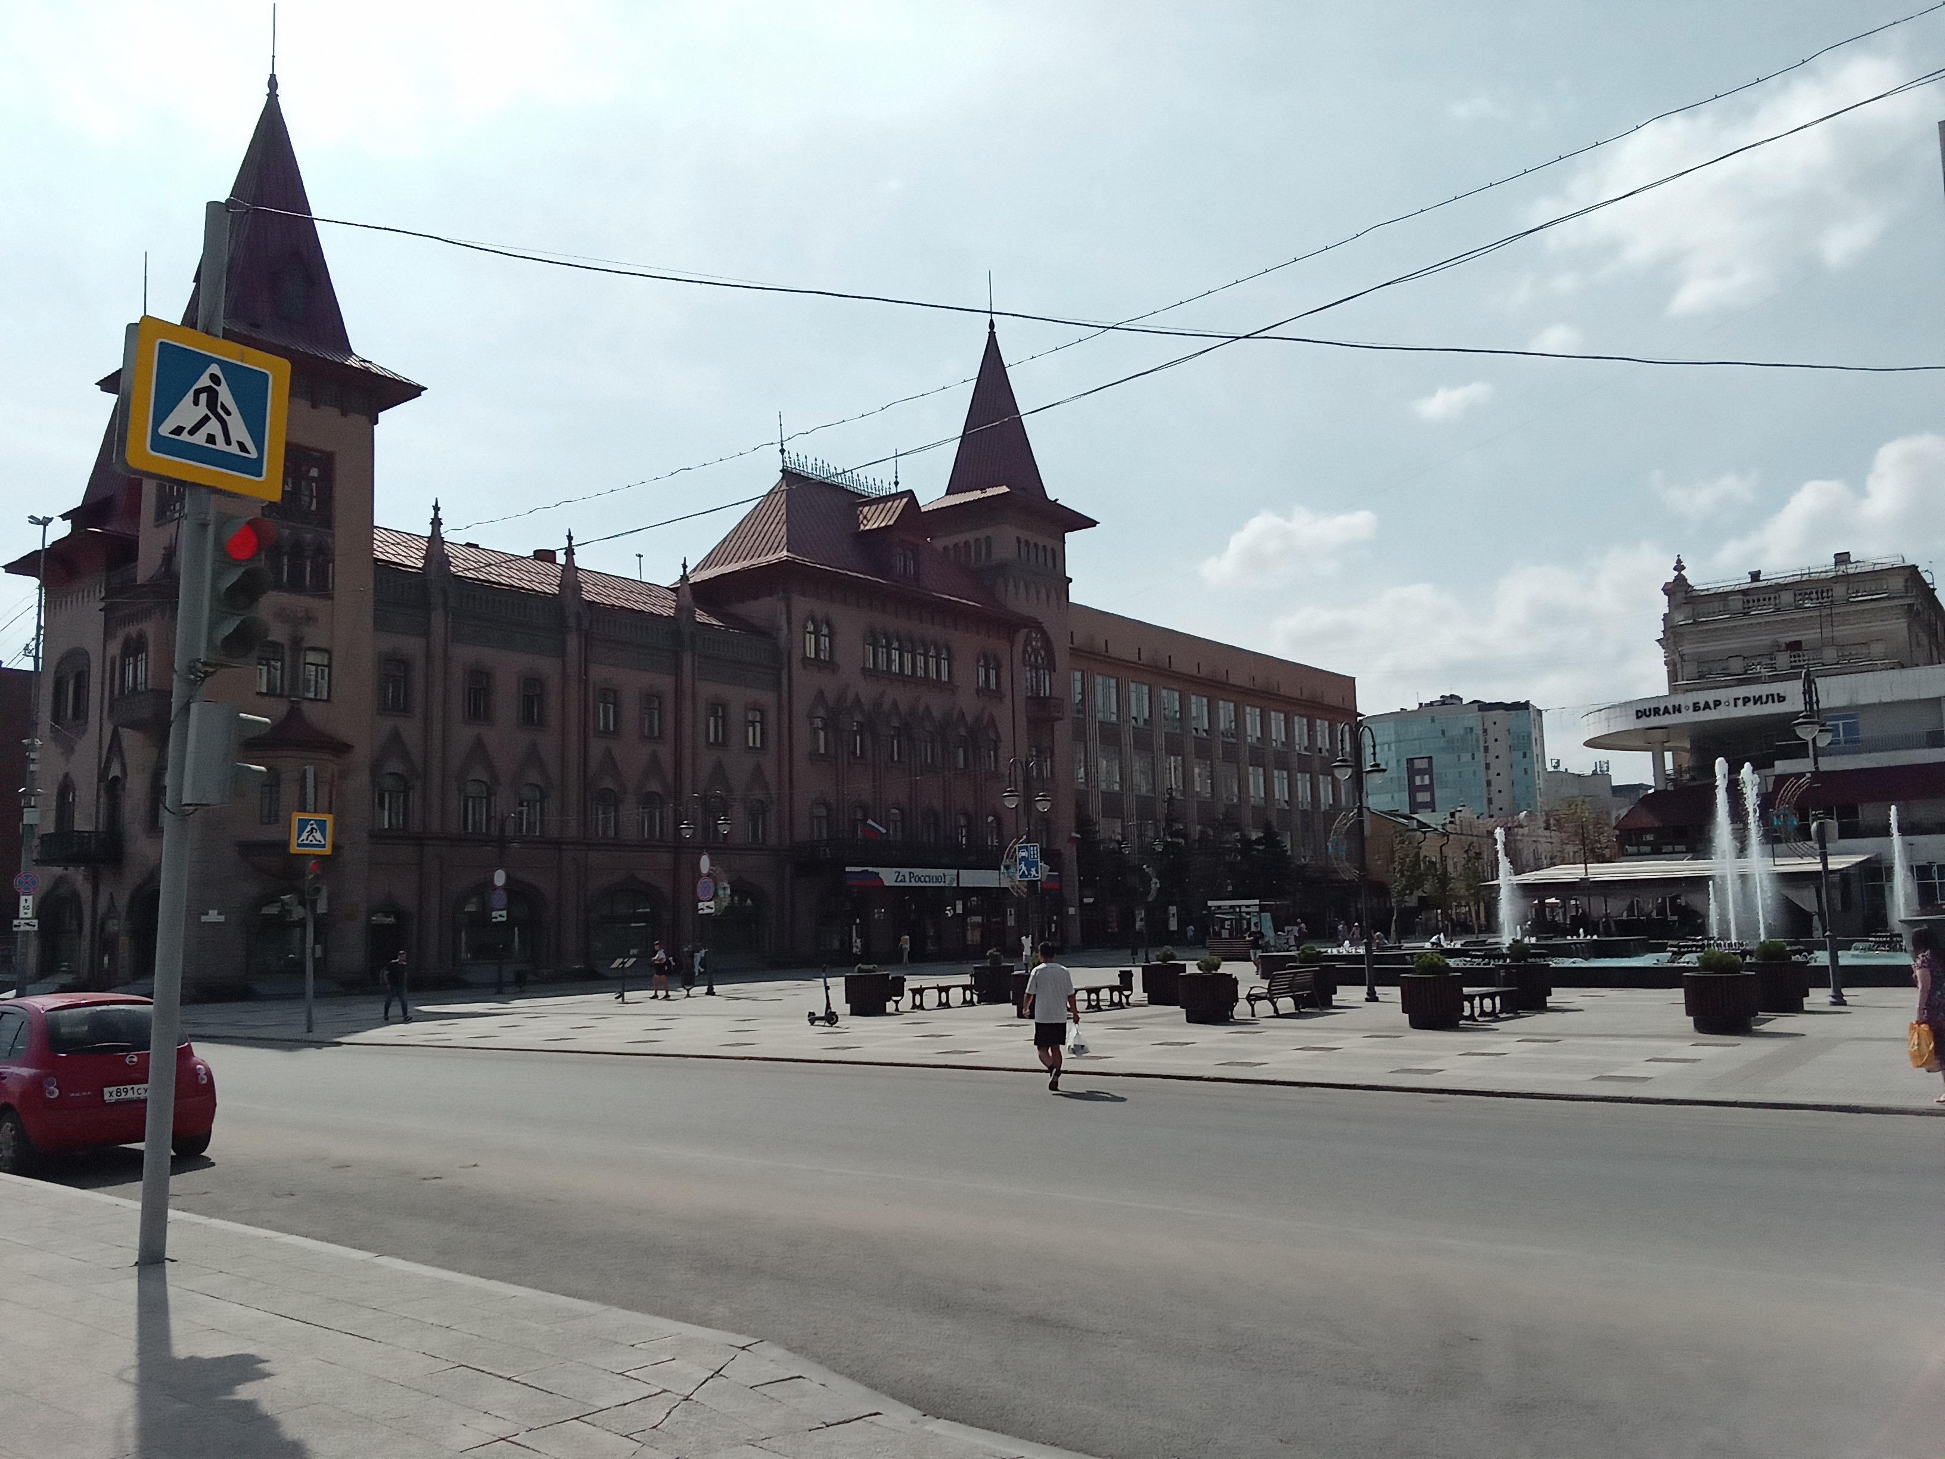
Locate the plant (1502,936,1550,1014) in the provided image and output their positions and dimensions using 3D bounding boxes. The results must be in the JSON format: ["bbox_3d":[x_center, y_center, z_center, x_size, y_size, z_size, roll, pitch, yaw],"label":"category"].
[{"bbox_3d":[10.342,4.603,26.300,1.040,1.330,1.040,-4,-7,21],"label":"plant"}]

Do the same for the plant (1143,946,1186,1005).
[{"bbox_3d":[4.439,5.724,32.700,1.040,1.360,1.040,-2,-7,8],"label":"plant"}]

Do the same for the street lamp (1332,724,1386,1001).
[{"bbox_3d":[8.910,2.971,31.801,0.500,6.277,2.100,-6,-9,38],"label":"street lamp"}]

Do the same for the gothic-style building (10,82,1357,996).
[{"bbox_3d":[-2.789,-3.570,87.048,16.000,34.472,93.330,-7,-10,38],"label":"gothic-style building"}]

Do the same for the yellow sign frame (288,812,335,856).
[{"bbox_3d":[-14.500,2.310,30.850,0.060,0.900,0.900,-8,-10,40],"label":"yellow sign frame"}]

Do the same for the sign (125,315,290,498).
[{"bbox_3d":[-4.560,-1.910,8.440,0.060,0.900,0.900,-7,-11,35],"label":"sign"}]

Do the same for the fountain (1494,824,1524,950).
[{"bbox_3d":[17.872,5.288,47.000,0.900,4.100,0.900,-3,-7,21],"label":"fountain"}]

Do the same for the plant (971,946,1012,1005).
[{"bbox_3d":[0.503,6.046,34.470,1.000,1.320,1.000,-2,-8,1],"label":"plant"}]

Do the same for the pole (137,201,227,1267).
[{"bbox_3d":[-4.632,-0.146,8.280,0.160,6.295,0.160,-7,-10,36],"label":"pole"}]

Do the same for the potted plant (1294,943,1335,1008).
[{"bbox_3d":[7.305,5.322,30.379,1.000,1.320,1.000,-3,-8,13],"label":"potted plant"}]

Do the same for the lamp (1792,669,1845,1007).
[{"bbox_3d":[15.952,2.012,26.329,0.520,6.150,1.950,-6,-9,39],"label":"lamp"}]

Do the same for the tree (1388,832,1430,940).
[{"bbox_3d":[31.979,11.532,103.000,2.800,8.100,2.800,-3,-7,17],"label":"tree"}]

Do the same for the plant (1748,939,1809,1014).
[{"bbox_3d":[14.757,4.520,25.837,1.000,1.320,1.000,-6,-9,29],"label":"plant"}]

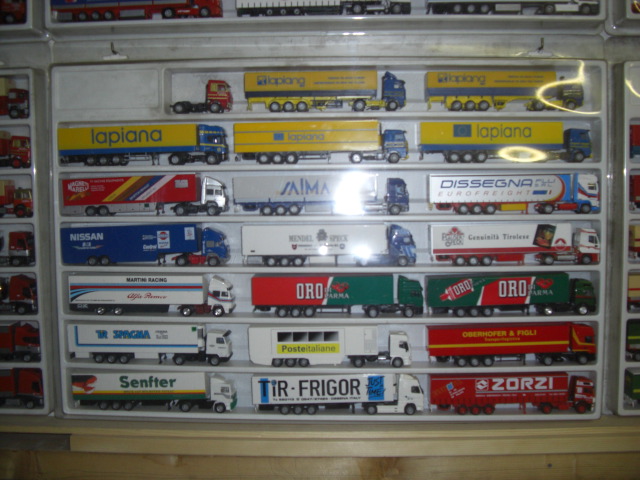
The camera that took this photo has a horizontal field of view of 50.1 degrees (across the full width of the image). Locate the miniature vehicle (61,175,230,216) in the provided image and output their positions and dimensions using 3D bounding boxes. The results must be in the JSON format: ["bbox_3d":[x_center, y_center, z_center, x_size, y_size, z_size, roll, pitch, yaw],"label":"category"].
[{"bbox_3d":[-0.195,-0.050,0.772,0.180,0.045,0.031,0,3,1],"label":"miniature vehicle"}]

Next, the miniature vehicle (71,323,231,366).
[{"bbox_3d":[-0.192,0.118,0.780,0.181,0.045,0.031,0,3,1],"label":"miniature vehicle"}]

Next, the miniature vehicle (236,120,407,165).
[{"bbox_3d":[0.002,-0.109,0.765,0.192,0.045,0.031,0,3,1],"label":"miniature vehicle"}]

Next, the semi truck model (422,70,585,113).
[{"bbox_3d":[0.201,-0.161,0.752,0.165,0.042,0.031,0,3,2],"label":"semi truck model"}]

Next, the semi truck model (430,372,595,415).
[{"bbox_3d":[0.215,0.171,0.771,0.175,0.045,0.031,0,3,2],"label":"semi truck model"}]

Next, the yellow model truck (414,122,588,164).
[{"bbox_3d":[0.203,-0.106,0.755,0.183,0.044,0.031,0,3,2],"label":"yellow model truck"}]

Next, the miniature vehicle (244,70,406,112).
[{"bbox_3d":[0.006,-0.162,0.758,0.176,0.043,0.031,0,3,2],"label":"miniature vehicle"}]

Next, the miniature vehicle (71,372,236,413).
[{"bbox_3d":[-0.187,0.171,0.783,0.182,0.045,0.031,0,3,1],"label":"miniature vehicle"}]

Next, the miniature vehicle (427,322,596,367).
[{"bbox_3d":[0.213,0.116,0.768,0.181,0.044,0.031,0,3,2],"label":"miniature vehicle"}]

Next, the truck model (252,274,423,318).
[{"bbox_3d":[0.020,0.064,0.774,0.190,0.045,0.031,0,3,1],"label":"truck model"}]

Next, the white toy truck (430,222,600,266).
[{"bbox_3d":[0.214,0.004,0.761,0.181,0.045,0.031,0,3,2],"label":"white toy truck"}]

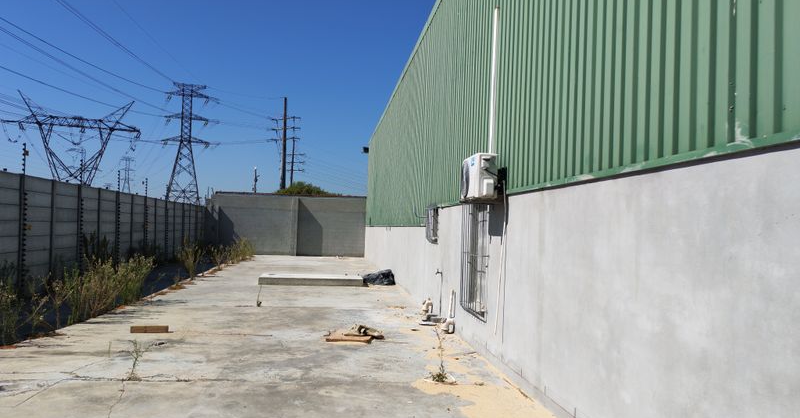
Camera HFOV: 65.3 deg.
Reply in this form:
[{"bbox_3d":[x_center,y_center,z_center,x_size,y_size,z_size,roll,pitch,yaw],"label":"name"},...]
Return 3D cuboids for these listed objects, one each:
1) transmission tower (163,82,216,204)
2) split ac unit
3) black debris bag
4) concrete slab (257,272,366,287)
[{"bbox_3d":[-41.938,-10.362,122.000,9.400,29.000,7.400,2,-2,-18],"label":"transmission tower"},{"bbox_3d":[0.979,-0.374,7.637,0.250,0.510,0.800,2,-2,-7],"label":"split ac unit"},{"bbox_3d":[-0.639,1.977,18.296,0.950,0.430,0.750,2,-2,-7],"label":"black debris bag"},{"bbox_3d":[-2.486,2.010,17.654,2.820,0.213,1.430,2,-2,-7],"label":"concrete slab"}]

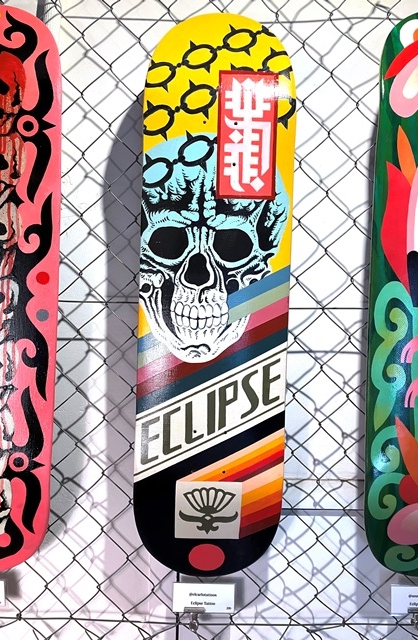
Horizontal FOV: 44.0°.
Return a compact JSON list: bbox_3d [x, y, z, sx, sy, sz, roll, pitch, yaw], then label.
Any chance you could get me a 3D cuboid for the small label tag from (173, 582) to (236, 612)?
[{"bbox_3d":[-0.007,0.403,0.750,0.089,0.044,0.003,2,3,1],"label":"small label tag"}]

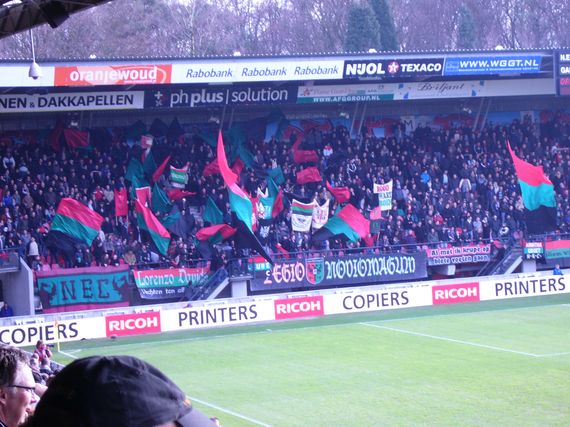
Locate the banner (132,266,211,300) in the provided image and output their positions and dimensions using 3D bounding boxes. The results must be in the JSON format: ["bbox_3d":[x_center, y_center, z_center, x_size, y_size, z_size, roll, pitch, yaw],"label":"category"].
[{"bbox_3d":[-5.753,3.538,87.986,4.200,1.500,0.060,-4,2,-26],"label":"banner"}]

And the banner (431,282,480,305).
[{"bbox_3d":[8.975,4.216,90.841,2.852,0.980,0.100,-4,2,-22],"label":"banner"}]

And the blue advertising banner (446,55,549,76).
[{"bbox_3d":[11.532,-8.244,96.182,6.442,1.000,0.100,-4,16,-26],"label":"blue advertising banner"}]

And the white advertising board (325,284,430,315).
[{"bbox_3d":[4.848,4.477,89.063,6.188,0.980,0.100,-4,2,-23],"label":"white advertising board"}]

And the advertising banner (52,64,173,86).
[{"bbox_3d":[-8.572,-6.925,86.457,6.187,1.000,0.100,-4,16,-26],"label":"advertising banner"}]

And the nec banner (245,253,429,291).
[{"bbox_3d":[2.853,3.093,92.151,10.600,1.400,0.060,-4,2,-26],"label":"nec banner"}]

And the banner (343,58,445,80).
[{"bbox_3d":[5.864,-7.852,93.440,6.174,1.000,0.100,-4,16,-26],"label":"banner"}]

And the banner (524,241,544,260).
[{"bbox_3d":[14.027,2.145,97.553,1.300,1.020,0.060,-4,2,-26],"label":"banner"}]

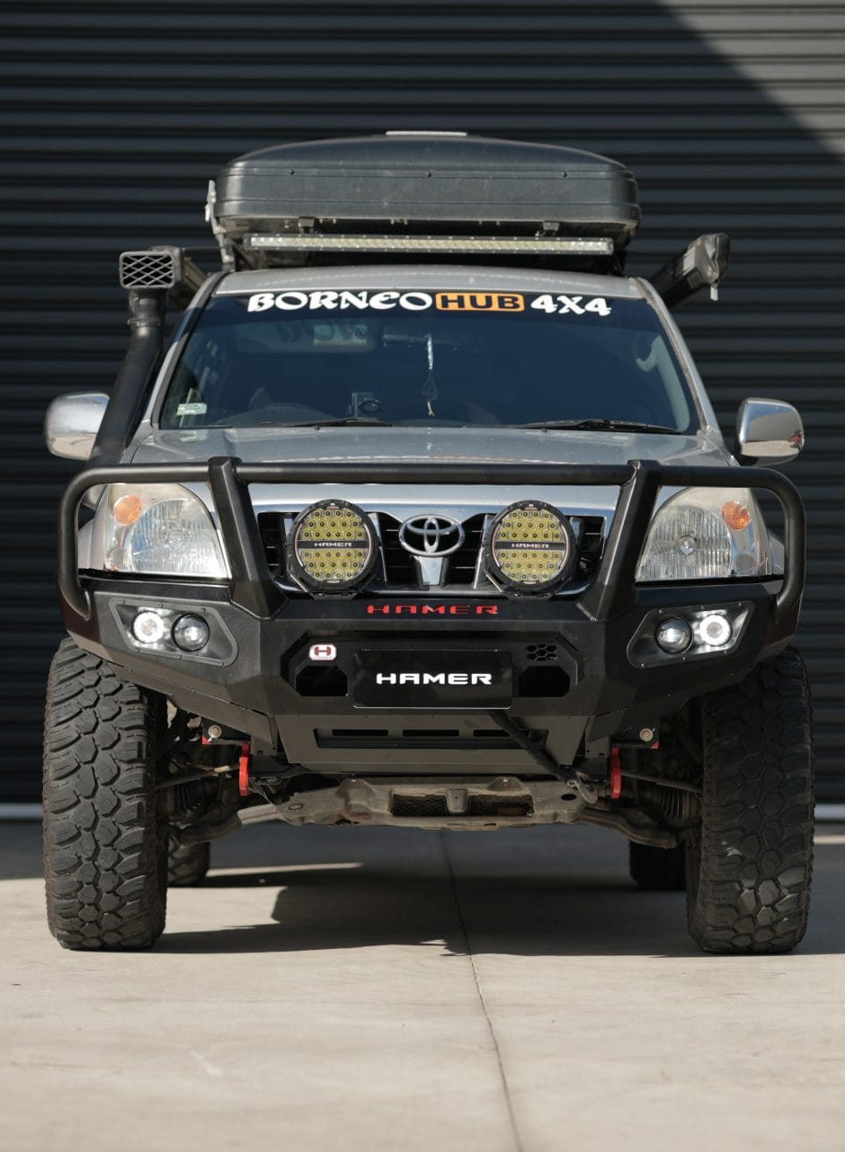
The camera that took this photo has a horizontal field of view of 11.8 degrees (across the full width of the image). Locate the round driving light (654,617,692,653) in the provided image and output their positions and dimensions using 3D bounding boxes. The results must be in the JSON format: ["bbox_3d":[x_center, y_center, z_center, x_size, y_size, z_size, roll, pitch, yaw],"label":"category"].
[{"bbox_3d":[0.601,0.142,9.750,0.090,0.090,0.070,0,-1,0],"label":"round driving light"}]

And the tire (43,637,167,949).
[{"bbox_3d":[-0.806,0.547,10.518,0.285,0.820,0.830,0,-1,0],"label":"tire"}]

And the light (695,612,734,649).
[{"bbox_3d":[0.703,0.132,9.820,0.088,0.088,0.070,0,-1,0],"label":"light"}]

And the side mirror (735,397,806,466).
[{"bbox_3d":[0.956,-0.401,11.270,0.200,0.185,0.150,0,-1,0],"label":"side mirror"}]

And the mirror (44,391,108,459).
[{"bbox_3d":[-0.945,-0.414,11.270,0.200,0.185,0.150,0,-1,0],"label":"mirror"}]

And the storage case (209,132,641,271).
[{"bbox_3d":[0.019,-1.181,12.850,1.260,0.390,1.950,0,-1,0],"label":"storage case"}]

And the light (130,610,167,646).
[{"bbox_3d":[-0.659,0.125,9.820,0.088,0.088,0.070,0,-1,0],"label":"light"}]

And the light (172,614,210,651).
[{"bbox_3d":[-0.553,0.135,9.750,0.090,0.090,0.070,0,-1,0],"label":"light"}]

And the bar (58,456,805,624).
[{"bbox_3d":[0.021,-0.087,9.780,1.810,0.400,0.400,0,-1,0],"label":"bar"}]

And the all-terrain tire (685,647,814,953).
[{"bbox_3d":[0.838,0.554,10.538,0.285,0.820,0.830,0,-1,0],"label":"all-terrain tire"}]

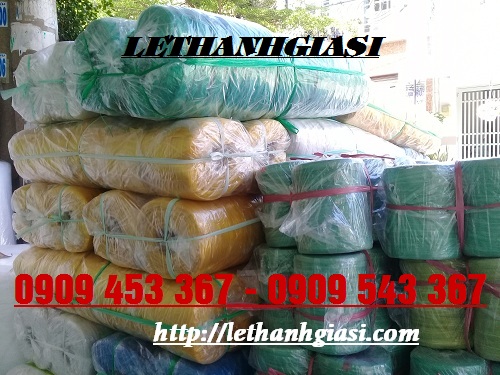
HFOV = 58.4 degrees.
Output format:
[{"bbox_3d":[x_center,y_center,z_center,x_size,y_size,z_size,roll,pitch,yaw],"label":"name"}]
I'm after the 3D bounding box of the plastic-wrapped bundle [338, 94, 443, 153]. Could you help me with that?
[{"bbox_3d":[0.959,-0.412,3.124,0.966,0.213,0.383,18,-6,-32],"label":"plastic-wrapped bundle"}]

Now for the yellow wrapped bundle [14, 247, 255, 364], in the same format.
[{"bbox_3d":[-0.402,0.360,1.702,1.058,0.249,0.535,3,6,36],"label":"yellow wrapped bundle"}]

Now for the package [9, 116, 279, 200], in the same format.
[{"bbox_3d":[-0.472,-0.128,1.952,1.136,0.256,0.540,3,6,37],"label":"package"}]

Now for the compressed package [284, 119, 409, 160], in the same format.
[{"bbox_3d":[0.535,-0.200,2.485,1.108,0.256,0.525,3,2,-44],"label":"compressed package"}]

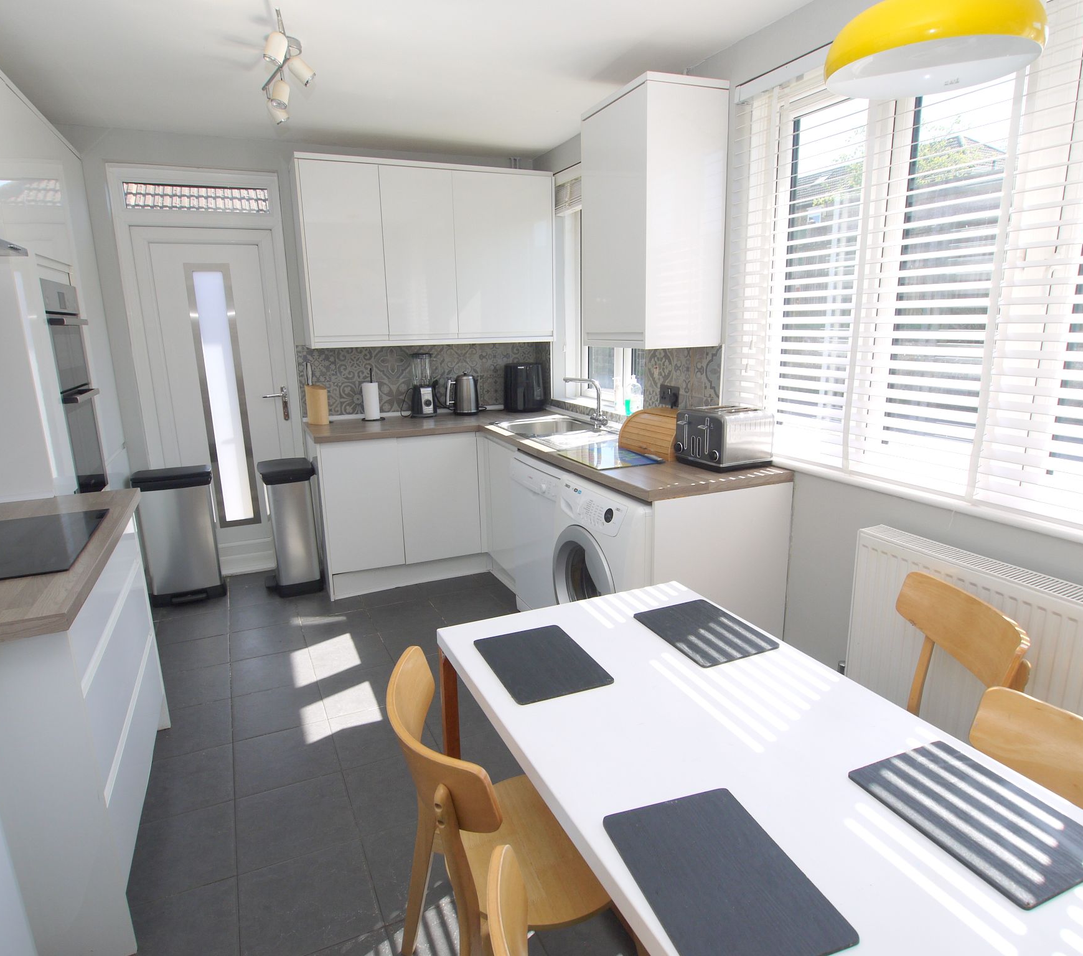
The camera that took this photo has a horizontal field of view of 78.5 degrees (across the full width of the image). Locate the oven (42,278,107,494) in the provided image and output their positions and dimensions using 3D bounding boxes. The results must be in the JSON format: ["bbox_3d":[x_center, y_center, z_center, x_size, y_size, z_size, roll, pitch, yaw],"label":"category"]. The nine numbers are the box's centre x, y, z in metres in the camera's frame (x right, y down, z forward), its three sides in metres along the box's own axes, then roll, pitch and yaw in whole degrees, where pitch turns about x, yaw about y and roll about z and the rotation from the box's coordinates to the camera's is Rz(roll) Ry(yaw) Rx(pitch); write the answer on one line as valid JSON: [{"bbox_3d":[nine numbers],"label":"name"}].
[{"bbox_3d":[-2.141,-0.318,2.647,0.580,0.885,0.600,-7,14,-24],"label":"oven"}]

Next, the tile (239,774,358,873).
[{"bbox_3d":[-0.749,1.041,2.019,0.330,0.010,0.330,-7,14,-24],"label":"tile"}]

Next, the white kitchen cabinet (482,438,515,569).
[{"bbox_3d":[0.035,0.109,3.726,0.585,0.740,0.490,-7,14,-23],"label":"white kitchen cabinet"}]

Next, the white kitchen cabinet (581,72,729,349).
[{"bbox_3d":[0.451,-1.042,2.755,0.358,0.964,0.512,-7,14,-23],"label":"white kitchen cabinet"}]

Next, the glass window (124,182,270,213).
[{"bbox_3d":[-1.863,-1.518,3.611,0.705,0.135,0.030,-7,15,-24],"label":"glass window"}]

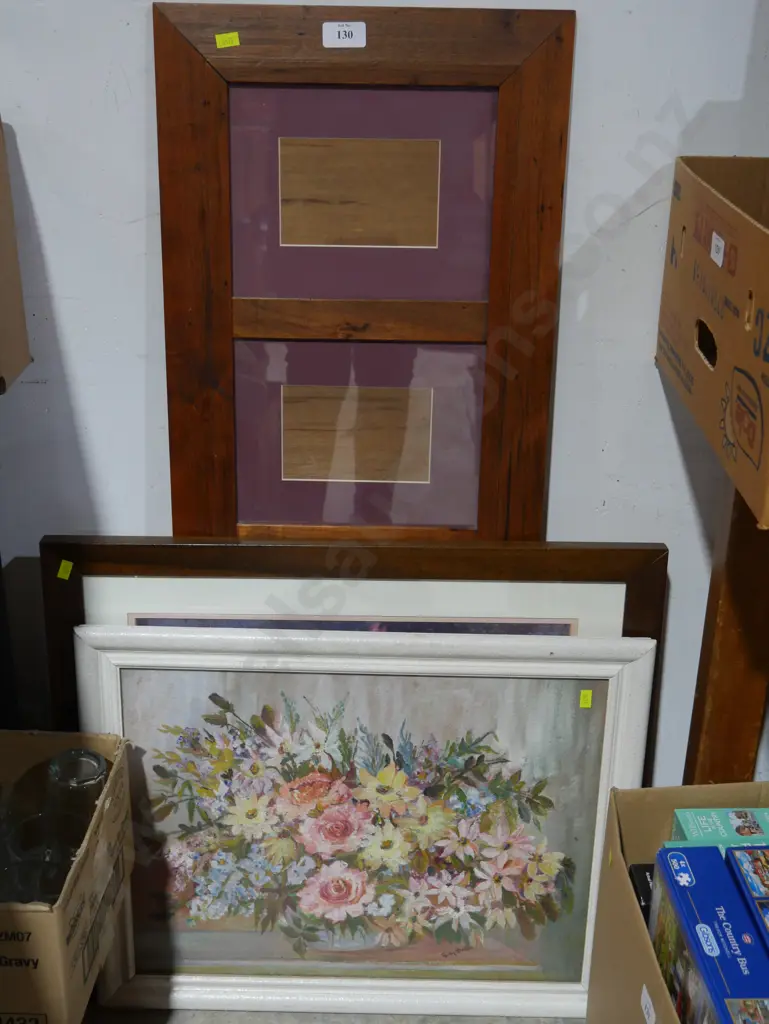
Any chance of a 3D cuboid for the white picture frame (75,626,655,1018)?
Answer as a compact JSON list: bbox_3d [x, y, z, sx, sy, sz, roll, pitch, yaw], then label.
[{"bbox_3d":[-0.024,0.345,1.398,0.588,0.470,0.027,1,19,0],"label":"white picture frame"}]

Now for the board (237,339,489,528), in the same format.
[{"bbox_3d":[-0.025,-0.076,1.299,0.248,0.196,0.006,1,19,0],"label":"board"}]

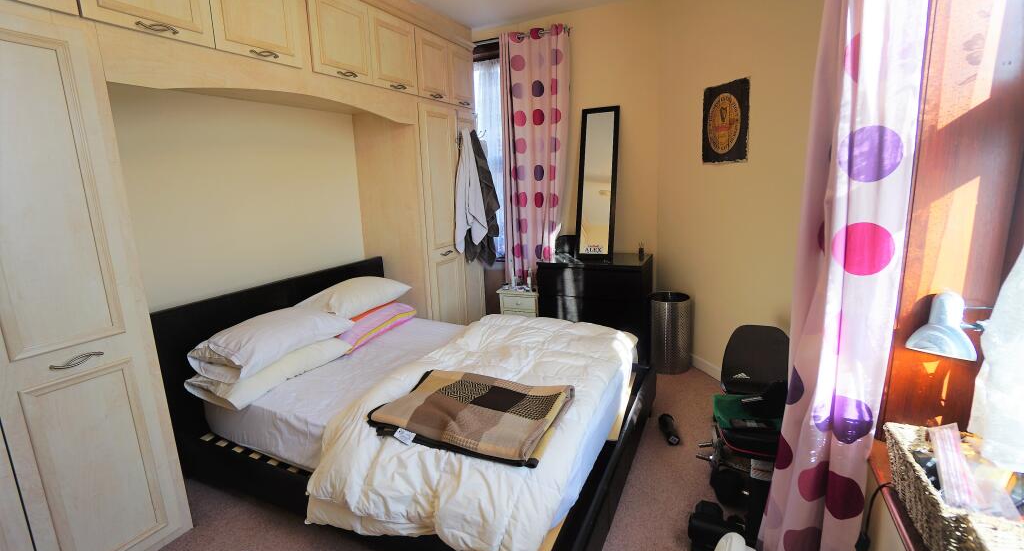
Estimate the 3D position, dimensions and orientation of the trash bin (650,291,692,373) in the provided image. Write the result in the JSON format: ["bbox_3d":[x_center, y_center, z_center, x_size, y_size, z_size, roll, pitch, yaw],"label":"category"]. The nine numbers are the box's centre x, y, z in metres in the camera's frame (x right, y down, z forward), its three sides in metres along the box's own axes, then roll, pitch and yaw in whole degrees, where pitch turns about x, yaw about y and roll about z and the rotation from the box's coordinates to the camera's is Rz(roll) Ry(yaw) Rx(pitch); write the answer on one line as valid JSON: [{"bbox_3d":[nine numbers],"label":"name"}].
[{"bbox_3d":[1.159,0.418,3.141,0.282,0.535,0.282,3,13,27],"label":"trash bin"}]

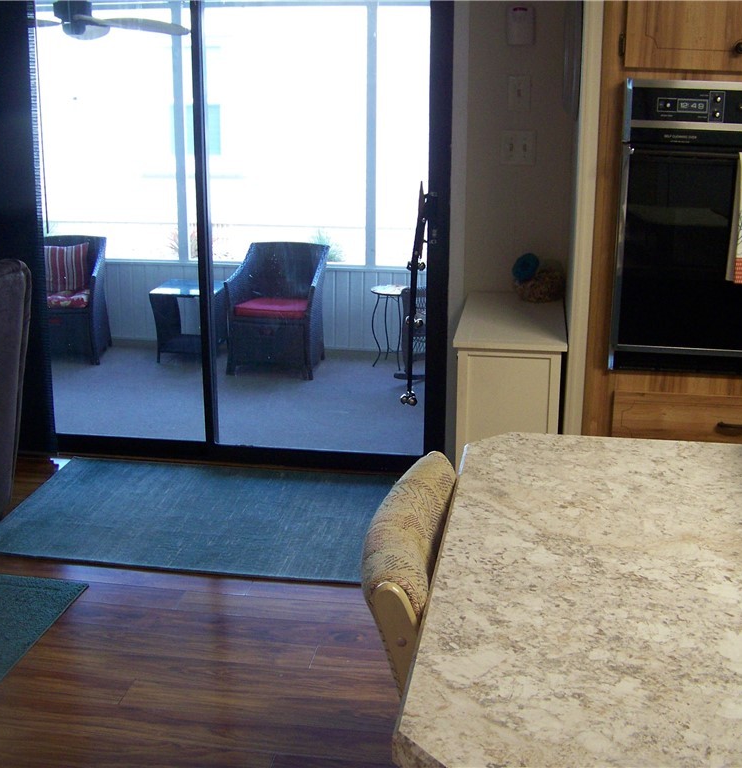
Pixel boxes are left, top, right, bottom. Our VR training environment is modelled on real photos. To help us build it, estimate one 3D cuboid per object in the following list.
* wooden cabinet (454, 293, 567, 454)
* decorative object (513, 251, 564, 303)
[{"bbox_3d":[0.451,0.137,3.489,0.324,0.732,0.690,3,17,9],"label":"wooden cabinet"},{"bbox_3d":[0.564,-0.362,3.588,0.179,0.168,0.165,3,17,9],"label":"decorative object"}]

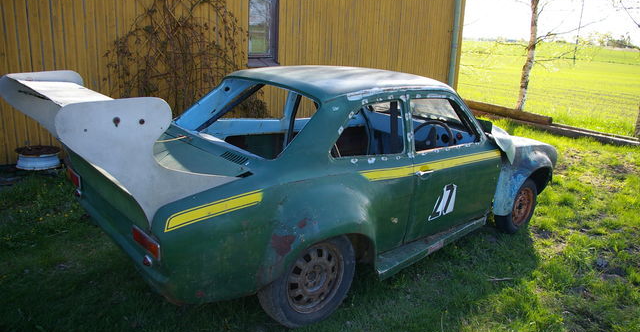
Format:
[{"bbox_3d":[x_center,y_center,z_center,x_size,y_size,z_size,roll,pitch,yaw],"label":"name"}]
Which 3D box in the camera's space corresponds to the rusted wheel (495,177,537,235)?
[{"bbox_3d":[1.729,0.335,4.240,0.540,0.540,0.170,-9,19,-40],"label":"rusted wheel"}]

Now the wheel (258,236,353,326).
[{"bbox_3d":[-0.064,0.578,2.600,0.590,0.590,0.185,-9,20,-41],"label":"wheel"}]

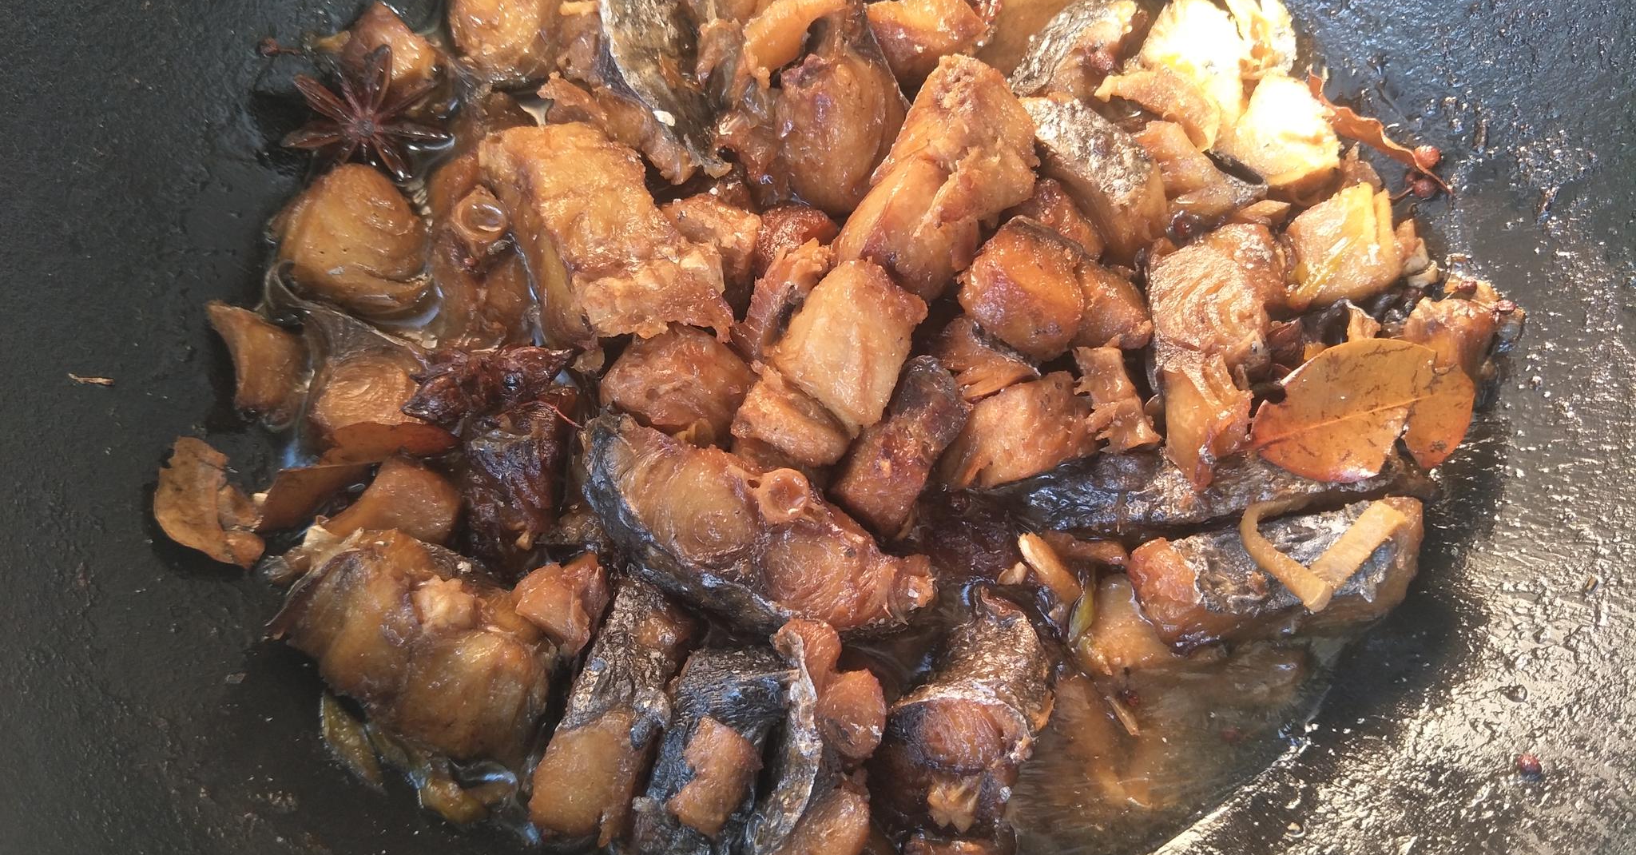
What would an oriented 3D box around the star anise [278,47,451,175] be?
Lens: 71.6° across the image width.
[{"bbox_3d":[-0.104,-0.070,0.262,0.037,0.011,0.035,0,83,-12],"label":"star anise"}]

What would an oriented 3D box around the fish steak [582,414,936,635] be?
[{"bbox_3d":[-0.011,0.021,0.208,0.063,0.020,0.026,27,64,8],"label":"fish steak"}]

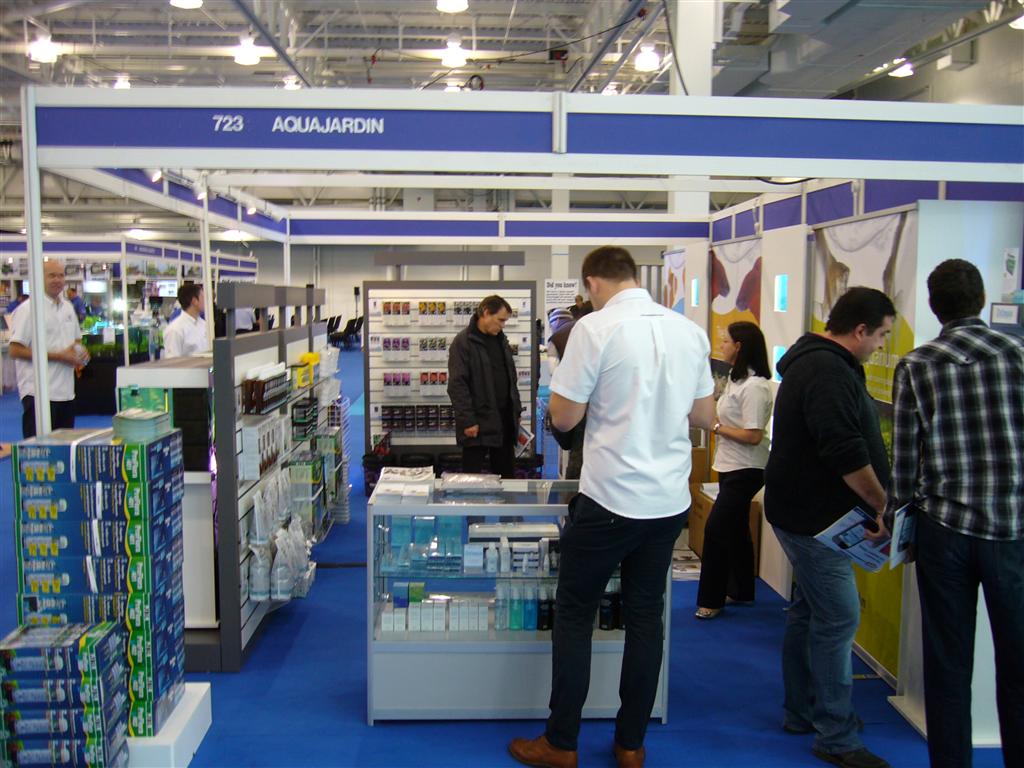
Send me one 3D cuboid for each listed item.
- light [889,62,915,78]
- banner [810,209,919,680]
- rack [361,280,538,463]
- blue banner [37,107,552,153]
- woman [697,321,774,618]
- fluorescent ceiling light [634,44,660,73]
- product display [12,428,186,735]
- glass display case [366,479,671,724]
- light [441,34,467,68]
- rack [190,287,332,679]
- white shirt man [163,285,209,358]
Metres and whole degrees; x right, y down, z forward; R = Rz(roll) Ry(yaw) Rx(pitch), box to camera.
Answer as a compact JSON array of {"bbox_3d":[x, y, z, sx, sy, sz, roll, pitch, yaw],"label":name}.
[{"bbox_3d":[8.273,-6.790,21.983,0.500,0.600,0.500,0,5,-3],"label":"light"},{"bbox_3d":[1.667,0.240,5.069,0.050,2.110,1.310,0,5,-3],"label":"banner"},{"bbox_3d":[-0.541,0.037,9.010,1.490,1.830,0.330,0,5,-3],"label":"rack"},{"bbox_3d":[-0.815,-0.961,3.901,1.940,0.150,0.035,0,5,-3],"label":"blue banner"},{"bbox_3d":[1.219,0.460,5.660,0.380,1.600,0.450,-1,5,-20],"label":"woman"},{"bbox_3d":[2.863,-6.900,21.795,0.500,0.660,0.500,0,5,-3],"label":"fluorescent ceiling light"},{"bbox_3d":[-1.492,0.702,3.805,0.460,1.050,0.460,0,5,-3],"label":"product display"},{"bbox_3d":[0.016,0.904,4.402,1.200,0.905,0.540,0,5,-3],"label":"glass display case"},{"bbox_3d":[-1.220,-6.940,21.596,0.500,0.680,0.500,0,5,-3],"label":"light"},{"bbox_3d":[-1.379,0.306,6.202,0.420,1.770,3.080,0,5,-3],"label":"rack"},{"bbox_3d":[-2.635,0.092,8.457,0.330,1.790,0.460,3,6,27],"label":"white shirt man"}]

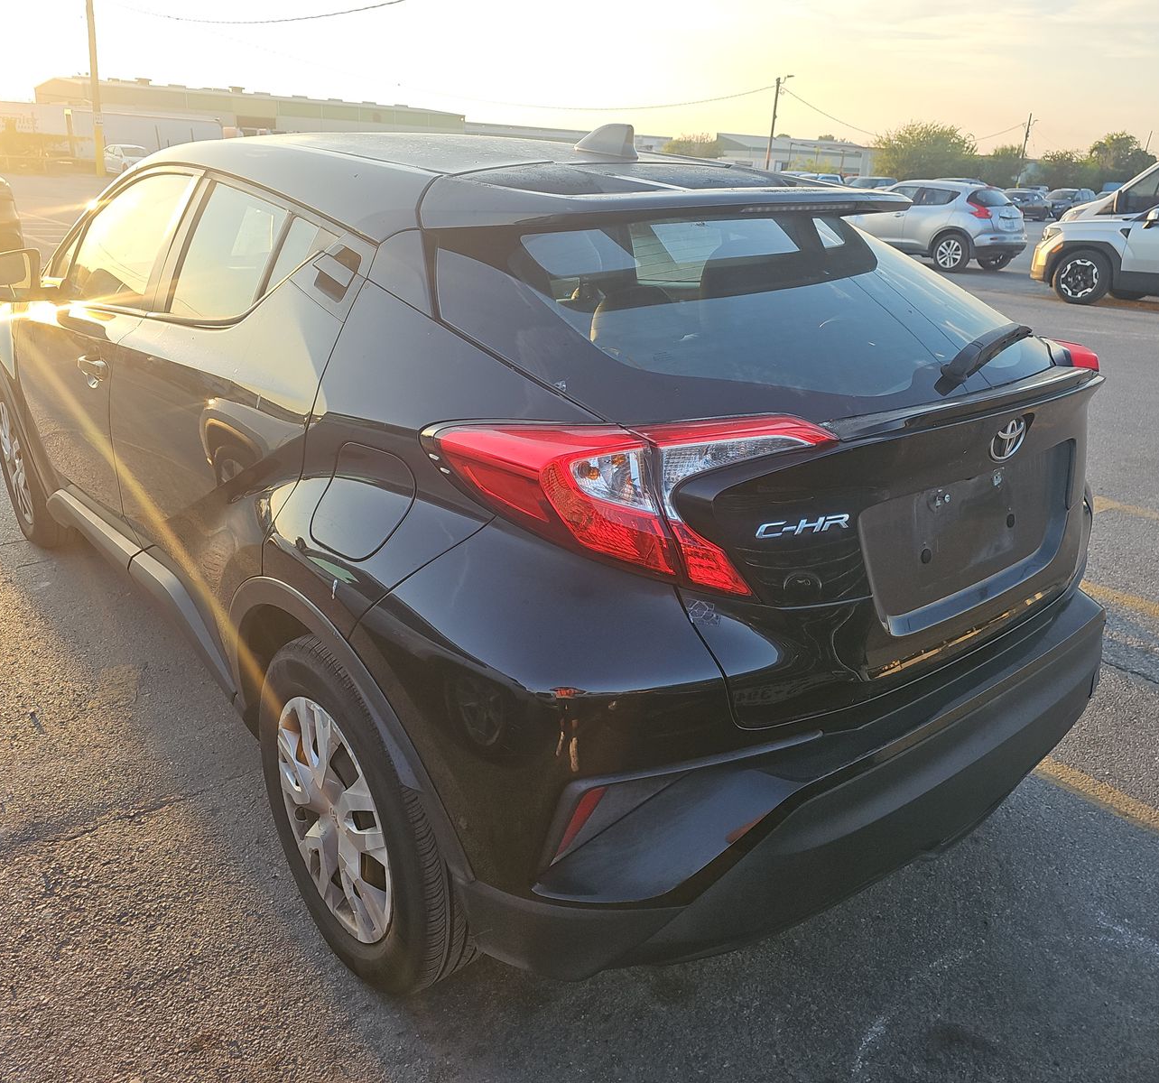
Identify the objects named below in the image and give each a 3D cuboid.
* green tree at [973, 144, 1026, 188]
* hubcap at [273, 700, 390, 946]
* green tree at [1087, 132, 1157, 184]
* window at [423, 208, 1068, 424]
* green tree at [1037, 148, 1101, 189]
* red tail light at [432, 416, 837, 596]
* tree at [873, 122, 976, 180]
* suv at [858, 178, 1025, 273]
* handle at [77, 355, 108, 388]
[{"bbox_3d":[37.114,-32.816,85.937,4.797,5.182,4.317,11,23,20],"label":"green tree"},{"bbox_3d":[-0.450,0.508,1.773,0.070,0.460,0.460,-15,28,-37],"label":"hubcap"},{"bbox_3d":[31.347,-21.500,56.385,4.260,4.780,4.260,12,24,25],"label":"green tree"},{"bbox_3d":[0.415,-0.422,1.747,1.300,0.130,0.630,-15,54,-37],"label":"window"},{"bbox_3d":[28.965,-21.522,57.636,3.900,3.750,3.900,11,23,23],"label":"green tree"},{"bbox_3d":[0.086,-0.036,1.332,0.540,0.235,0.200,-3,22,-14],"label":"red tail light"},{"bbox_3d":[27.928,-31.118,79.111,8.346,6.144,7.511,9,22,16],"label":"tree"},{"bbox_3d":[6.550,-6.210,18.700,1.765,1.565,4.125,-15,27,-37],"label":"suv"},{"bbox_3d":[-1.284,-0.447,2.527,0.055,0.065,0.185,-15,28,-37],"label":"handle"}]

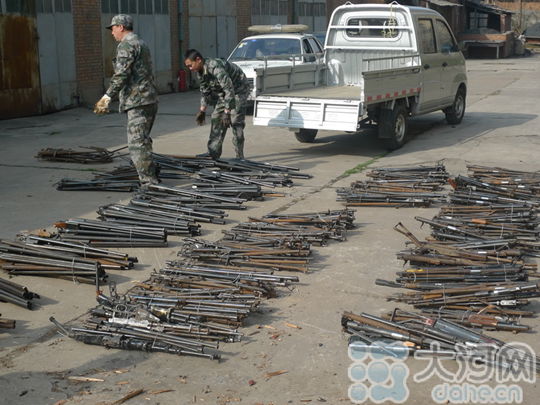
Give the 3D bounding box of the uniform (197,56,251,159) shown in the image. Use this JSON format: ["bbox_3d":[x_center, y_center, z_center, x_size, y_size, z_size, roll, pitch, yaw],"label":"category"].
[{"bbox_3d":[-0.564,-1.186,11.068,0.600,1.200,0.500,-6,13,-27],"label":"uniform"}]

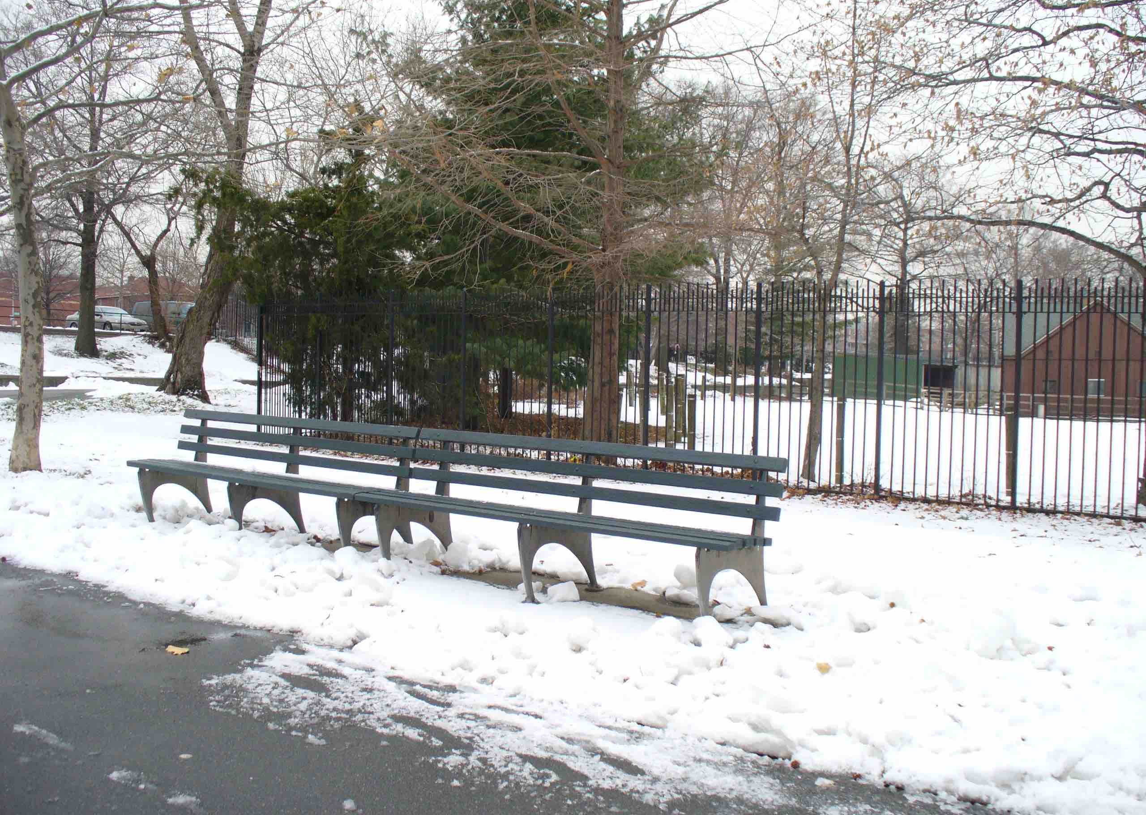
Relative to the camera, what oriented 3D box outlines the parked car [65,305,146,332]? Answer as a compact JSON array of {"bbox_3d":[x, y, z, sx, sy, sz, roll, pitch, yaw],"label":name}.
[{"bbox_3d":[-22.592,-4.161,59.277,4.800,1.440,1.800,2,3,35],"label":"parked car"}]

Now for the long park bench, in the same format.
[{"bbox_3d":[-1.189,0.570,7.913,5.627,0.854,0.578,3,3,41],"label":"long park bench"}]

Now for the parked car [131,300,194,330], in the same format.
[{"bbox_3d":[-19.633,-4.367,60.891,4.950,1.760,1.920,2,3,35],"label":"parked car"}]

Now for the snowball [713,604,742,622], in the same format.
[{"bbox_3d":[0.790,1.051,6.268,0.151,0.099,0.132,1,2,0],"label":"snowball"}]

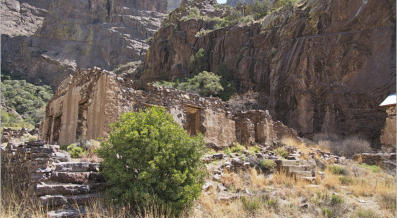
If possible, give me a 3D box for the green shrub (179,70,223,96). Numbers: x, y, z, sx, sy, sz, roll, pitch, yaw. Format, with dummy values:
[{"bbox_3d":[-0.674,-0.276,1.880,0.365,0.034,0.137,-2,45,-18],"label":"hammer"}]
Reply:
[{"bbox_3d":[0.251,-1.963,23.000,3.800,2.700,3.400,0,-4,0],"label":"green shrub"}]

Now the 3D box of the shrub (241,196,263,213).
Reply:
[{"bbox_3d":[1.040,1.873,5.400,0.420,0.320,0.380,0,-4,0],"label":"shrub"}]

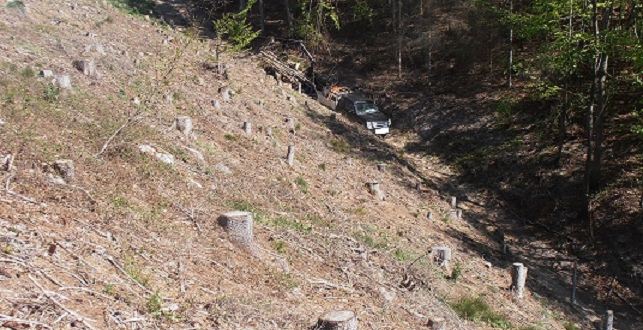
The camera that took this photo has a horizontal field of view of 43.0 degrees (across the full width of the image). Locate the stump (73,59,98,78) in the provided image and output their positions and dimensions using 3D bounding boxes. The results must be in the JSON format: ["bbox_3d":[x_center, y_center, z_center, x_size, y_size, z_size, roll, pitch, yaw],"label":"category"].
[{"bbox_3d":[-5.895,-2.421,20.500,0.450,0.430,0.450,0,5,0],"label":"stump"}]

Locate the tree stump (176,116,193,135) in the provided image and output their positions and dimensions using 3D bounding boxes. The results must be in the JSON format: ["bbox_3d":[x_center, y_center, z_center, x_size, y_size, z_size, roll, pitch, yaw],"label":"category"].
[{"bbox_3d":[-2.838,-0.818,16.931,0.319,0.338,0.319,0,9,0],"label":"tree stump"}]

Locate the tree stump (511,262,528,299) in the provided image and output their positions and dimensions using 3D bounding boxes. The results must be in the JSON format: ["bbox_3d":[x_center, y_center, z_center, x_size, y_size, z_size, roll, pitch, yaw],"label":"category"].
[{"bbox_3d":[5.034,2.936,20.777,0.392,0.836,0.392,0,9,0],"label":"tree stump"}]

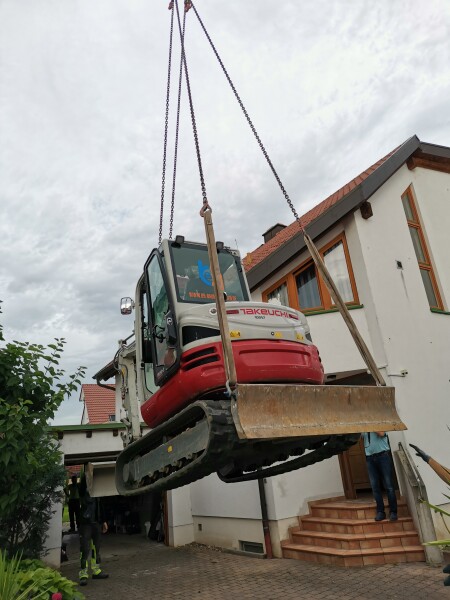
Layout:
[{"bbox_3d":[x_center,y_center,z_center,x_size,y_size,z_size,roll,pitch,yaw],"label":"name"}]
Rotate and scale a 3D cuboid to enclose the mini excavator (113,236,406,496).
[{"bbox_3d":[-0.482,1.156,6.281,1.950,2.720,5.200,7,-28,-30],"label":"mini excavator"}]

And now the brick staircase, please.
[{"bbox_3d":[2.136,4.058,7.958,2.300,0.720,2.200,-9,-21,10],"label":"brick staircase"}]

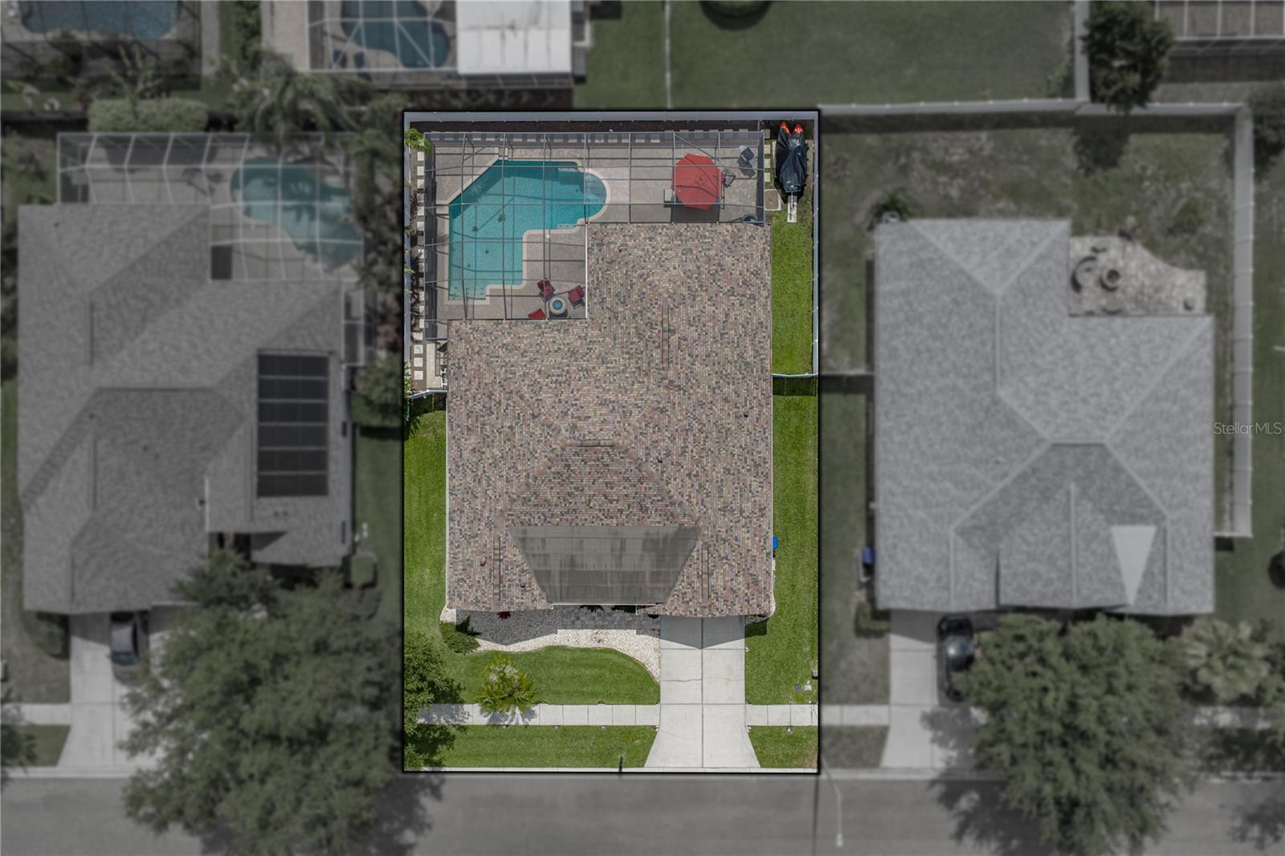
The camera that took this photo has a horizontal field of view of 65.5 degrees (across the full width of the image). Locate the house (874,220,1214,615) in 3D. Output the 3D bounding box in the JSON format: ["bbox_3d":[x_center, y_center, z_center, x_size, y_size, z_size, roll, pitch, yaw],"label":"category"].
[{"bbox_3d":[22.100,-0.600,55.000,18.700,5.500,21.700,0,90,0],"label":"house"}]

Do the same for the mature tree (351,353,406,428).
[{"bbox_3d":[-14.600,-2.100,56.100,3.000,3.200,3.900,0,90,0],"label":"mature tree"}]

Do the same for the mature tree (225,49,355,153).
[{"bbox_3d":[-18.400,-17.200,54.300,6.700,6.800,5.800,0,90,0],"label":"mature tree"}]

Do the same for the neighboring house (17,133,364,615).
[{"bbox_3d":[-24.900,-3.000,54.900,19.000,5.700,26.500,0,90,0],"label":"neighboring house"}]

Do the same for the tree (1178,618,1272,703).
[{"bbox_3d":[32.000,12.800,55.700,5.000,4.000,4.700,0,90,0],"label":"tree"}]

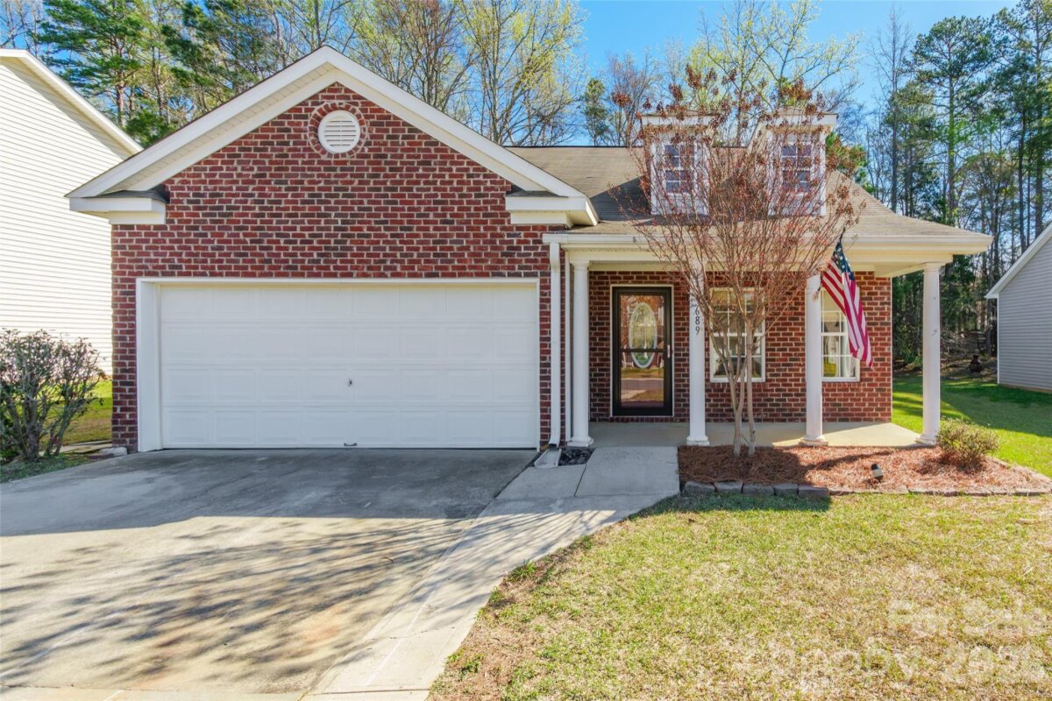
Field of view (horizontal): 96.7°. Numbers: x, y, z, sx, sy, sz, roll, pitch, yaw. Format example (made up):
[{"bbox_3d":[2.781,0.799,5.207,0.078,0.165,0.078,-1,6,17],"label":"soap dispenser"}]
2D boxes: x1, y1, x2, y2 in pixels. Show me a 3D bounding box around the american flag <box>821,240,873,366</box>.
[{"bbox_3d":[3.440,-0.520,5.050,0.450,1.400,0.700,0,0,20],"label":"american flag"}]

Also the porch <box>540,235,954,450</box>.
[{"bbox_3d":[3.200,-0.080,6.500,5.000,2.620,2.200,0,0,0],"label":"porch"}]

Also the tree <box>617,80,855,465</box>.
[{"bbox_3d":[2.440,-0.940,5.300,2.750,4.350,2.450,0,0,0],"label":"tree"}]

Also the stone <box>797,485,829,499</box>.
[{"bbox_3d":[2.810,1.390,4.560,0.295,0.100,0.180,0,0,0],"label":"stone"}]

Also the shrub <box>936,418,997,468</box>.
[{"bbox_3d":[4.960,1.020,5.250,0.680,0.540,0.640,0,0,0],"label":"shrub"}]

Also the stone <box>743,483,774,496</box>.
[{"bbox_3d":[2.290,1.385,4.620,0.295,0.100,0.180,0,0,0],"label":"stone"}]

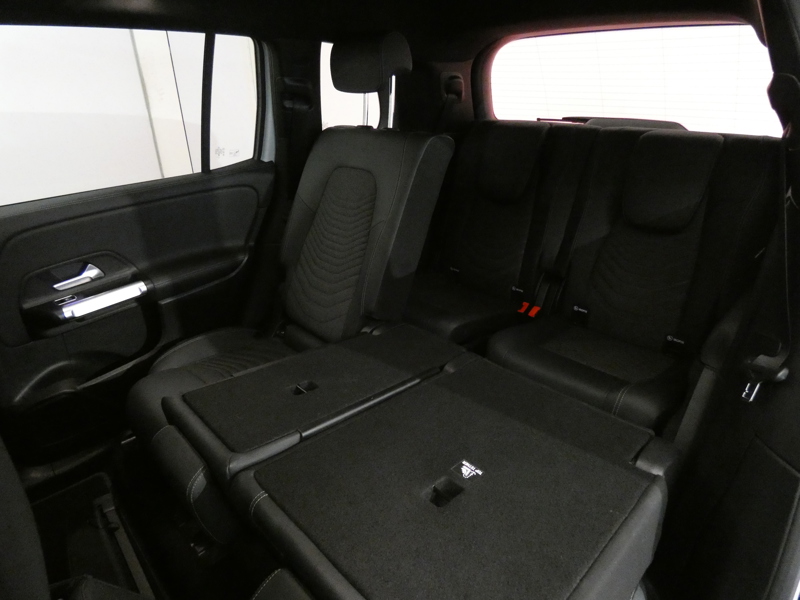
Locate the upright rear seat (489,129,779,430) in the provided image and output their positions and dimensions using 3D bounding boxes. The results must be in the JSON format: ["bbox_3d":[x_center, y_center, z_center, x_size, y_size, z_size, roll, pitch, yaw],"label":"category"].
[{"bbox_3d":[0.605,-0.077,1.276,0.730,0.700,0.500,-24,33,-39],"label":"upright rear seat"}]

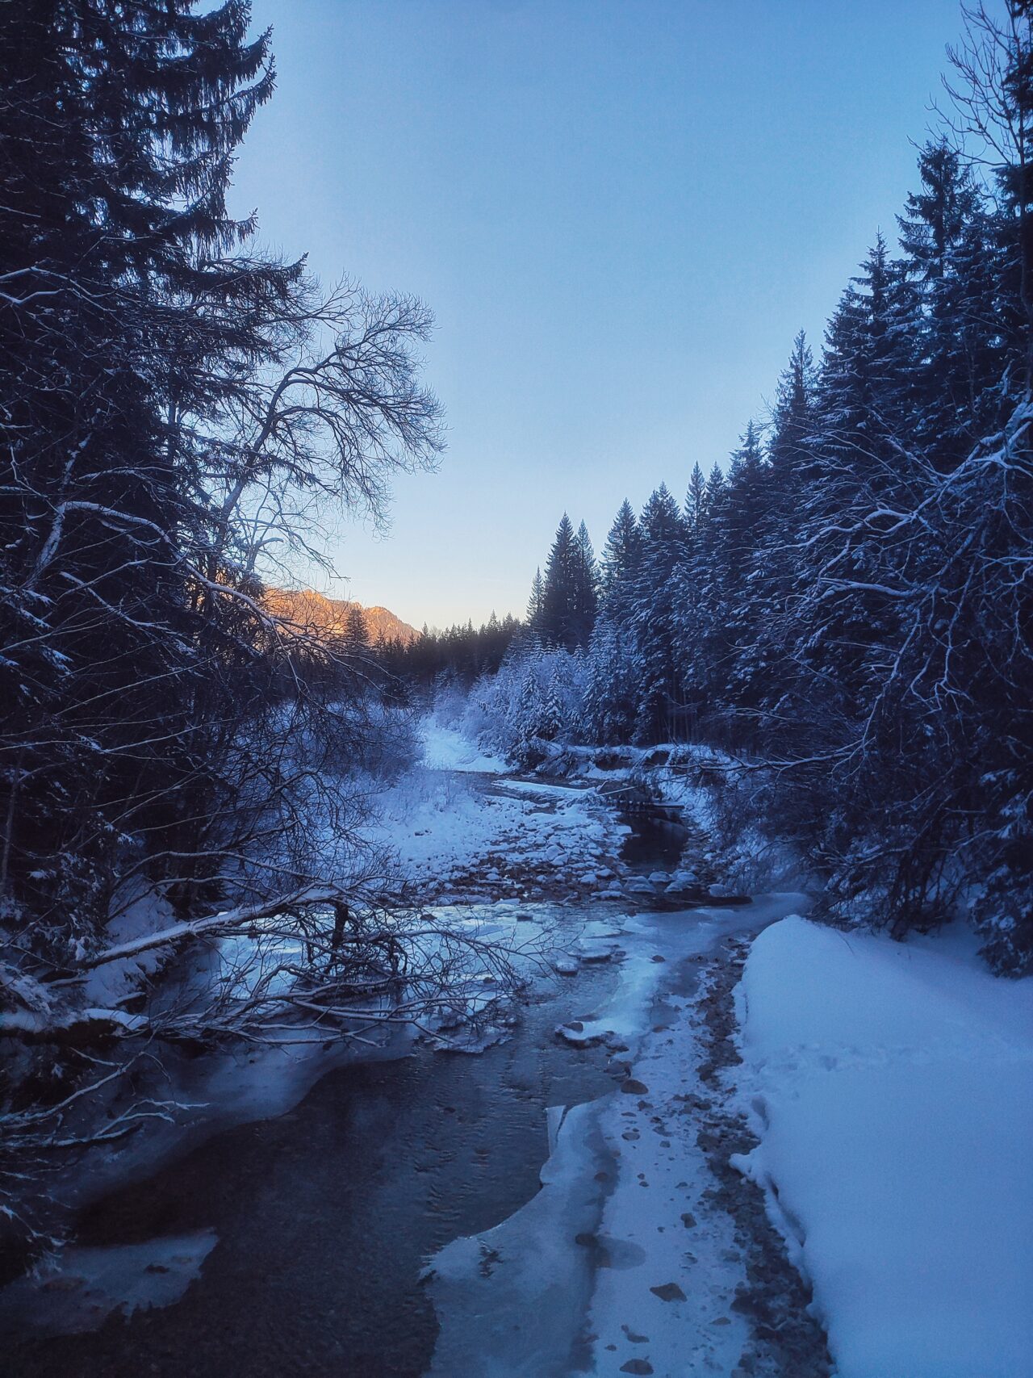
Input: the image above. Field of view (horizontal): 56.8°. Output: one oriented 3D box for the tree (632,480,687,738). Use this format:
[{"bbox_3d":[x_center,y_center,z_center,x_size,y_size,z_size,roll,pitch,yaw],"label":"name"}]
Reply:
[{"bbox_3d":[7.315,-3.892,49.000,3.100,13.200,3.100,0,0,0],"label":"tree"}]

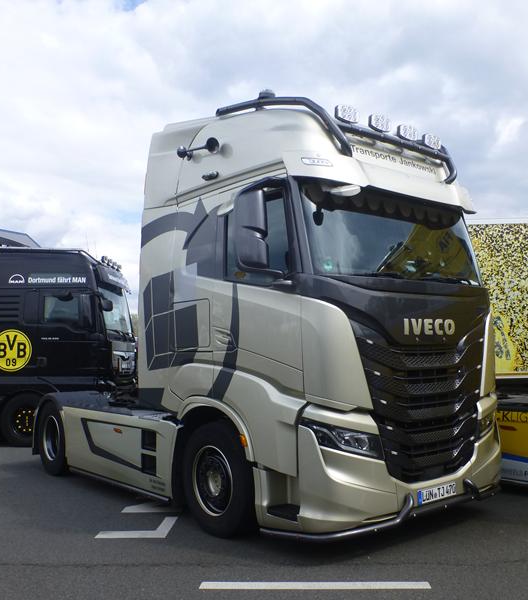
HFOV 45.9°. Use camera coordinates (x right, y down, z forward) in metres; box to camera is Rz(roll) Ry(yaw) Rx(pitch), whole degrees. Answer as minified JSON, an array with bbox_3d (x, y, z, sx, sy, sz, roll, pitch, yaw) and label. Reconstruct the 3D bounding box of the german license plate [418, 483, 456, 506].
[{"bbox_3d":[1.413,1.572,5.082,0.520,0.110,0.015,2,-6,-39],"label":"german license plate"}]

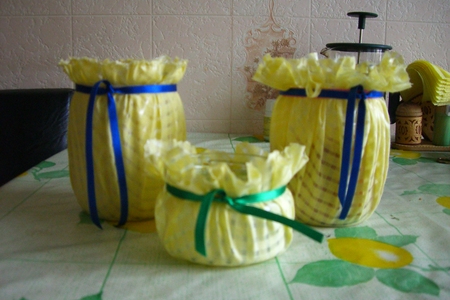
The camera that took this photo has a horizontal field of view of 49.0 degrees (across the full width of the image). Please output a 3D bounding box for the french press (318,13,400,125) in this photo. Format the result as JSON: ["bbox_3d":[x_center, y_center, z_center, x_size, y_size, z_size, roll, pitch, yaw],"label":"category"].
[{"bbox_3d":[0.225,-0.118,0.844,0.138,0.221,0.112,1,10,0],"label":"french press"}]

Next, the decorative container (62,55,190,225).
[{"bbox_3d":[-0.092,-0.015,0.464,0.118,0.143,0.118,1,10,0],"label":"decorative container"}]

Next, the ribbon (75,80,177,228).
[{"bbox_3d":[-0.088,-0.004,0.459,0.100,0.124,0.108,1,10,3],"label":"ribbon"}]

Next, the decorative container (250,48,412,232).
[{"bbox_3d":[0.097,-0.014,0.459,0.143,0.150,0.135,0,10,-6],"label":"decorative container"}]

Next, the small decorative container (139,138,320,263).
[{"bbox_3d":[0.003,0.033,0.376,0.126,0.083,0.120,1,10,0],"label":"small decorative container"}]

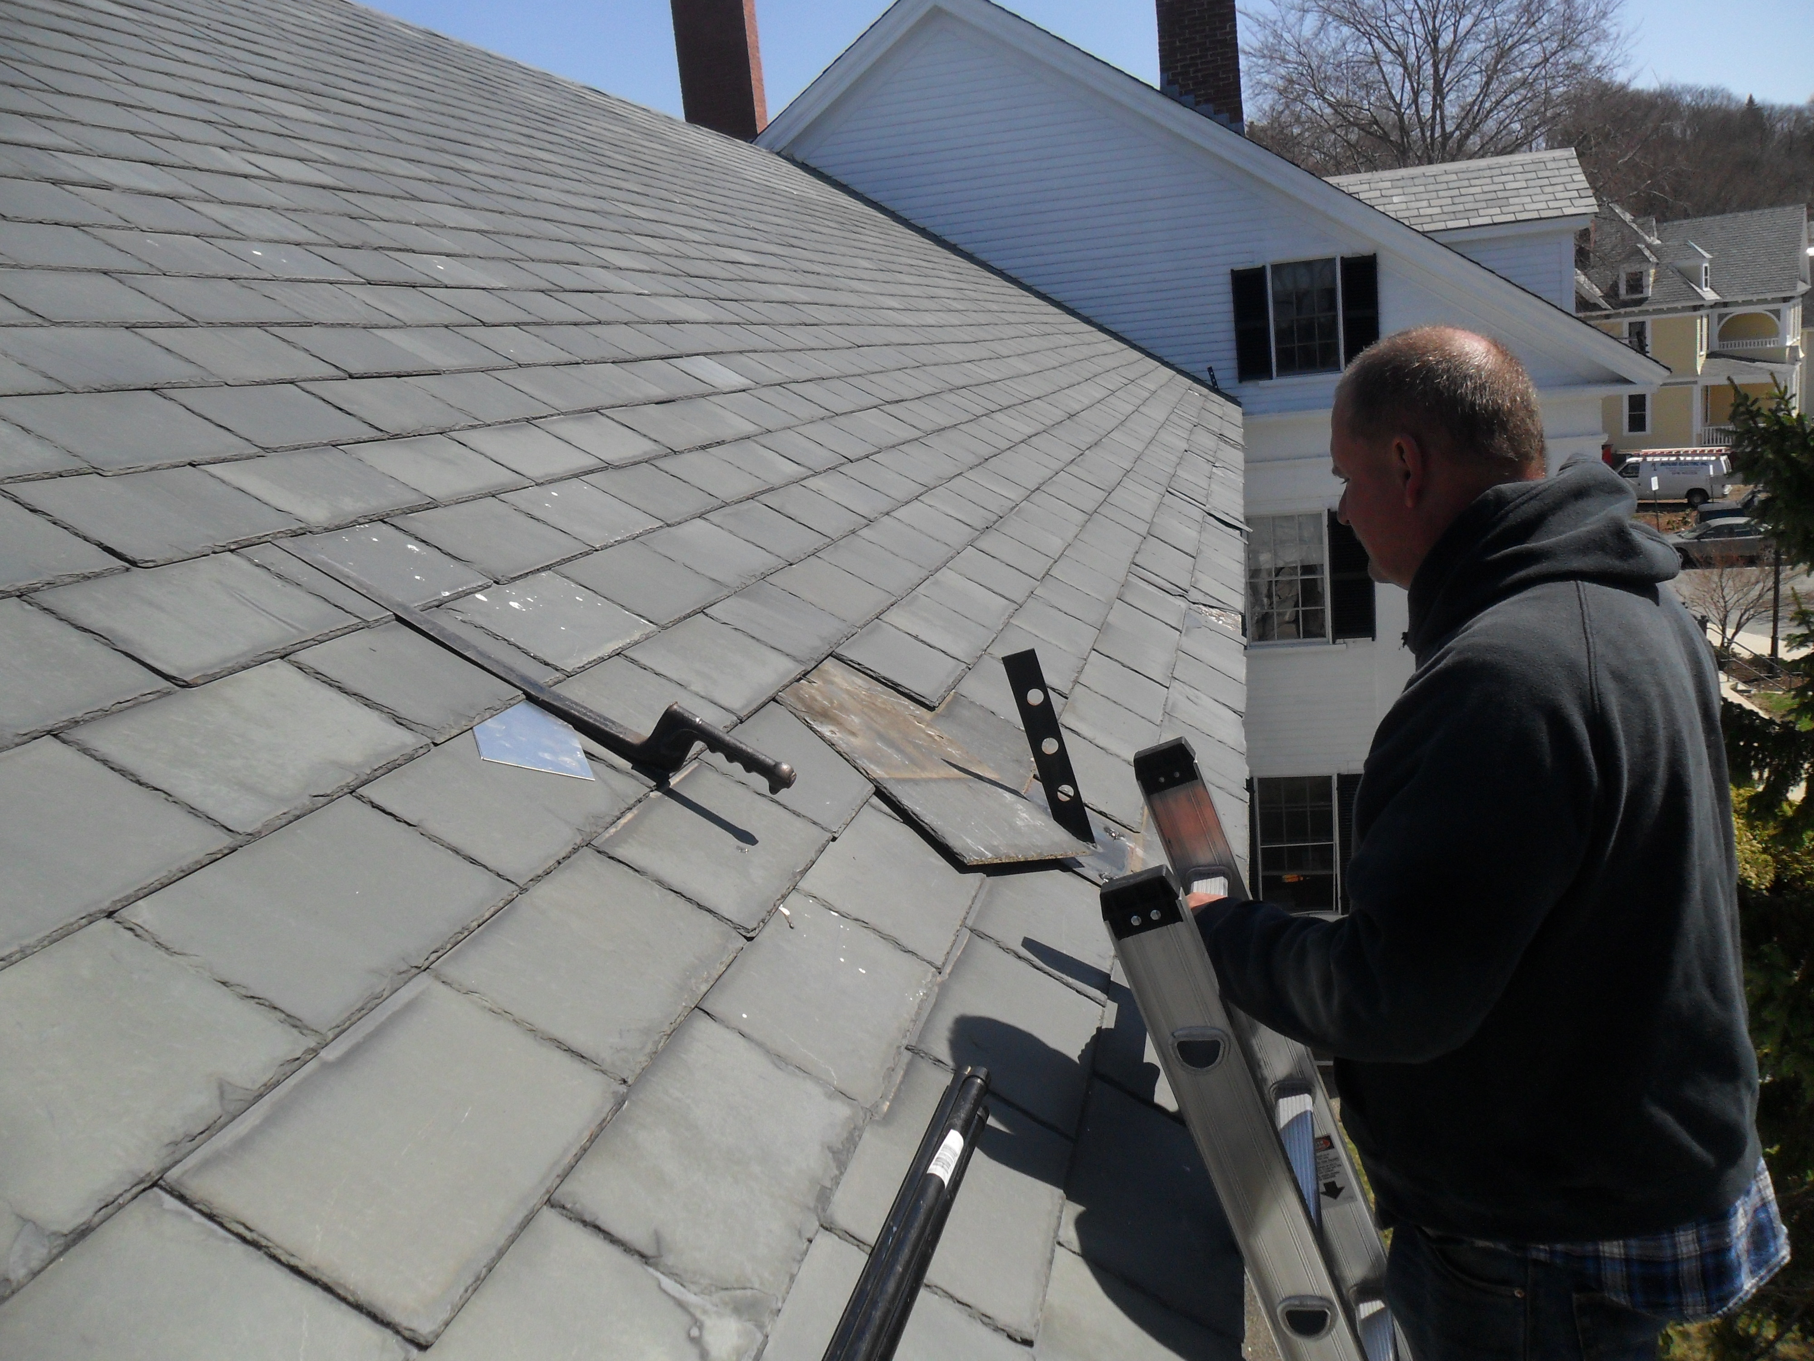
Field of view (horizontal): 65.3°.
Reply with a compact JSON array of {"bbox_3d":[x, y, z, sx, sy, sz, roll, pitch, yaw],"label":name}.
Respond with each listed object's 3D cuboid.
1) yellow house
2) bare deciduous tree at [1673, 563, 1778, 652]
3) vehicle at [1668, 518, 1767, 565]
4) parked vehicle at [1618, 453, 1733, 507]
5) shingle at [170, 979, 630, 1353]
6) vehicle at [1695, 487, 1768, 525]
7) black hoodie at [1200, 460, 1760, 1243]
[{"bbox_3d":[39.061,-17.671,71.426,13.000,12.700,10.500,5,17,42],"label":"yellow house"},{"bbox_3d":[20.994,-1.928,36.252,2.500,2.350,2.600,0,13,25],"label":"bare deciduous tree"},{"bbox_3d":[27.267,-4.590,47.037,4.750,1.450,1.800,0,13,25],"label":"vehicle"},{"bbox_3d":[34.093,-8.950,63.535,5.500,2.100,2.000,6,17,43],"label":"parked vehicle"},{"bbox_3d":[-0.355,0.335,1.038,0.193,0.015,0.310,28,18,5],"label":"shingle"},{"bbox_3d":[32.090,-6.291,52.562,4.750,1.650,1.850,0,13,25],"label":"vehicle"},{"bbox_3d":[0.566,0.142,1.410,0.500,0.680,0.530,-2,13,19],"label":"black hoodie"}]

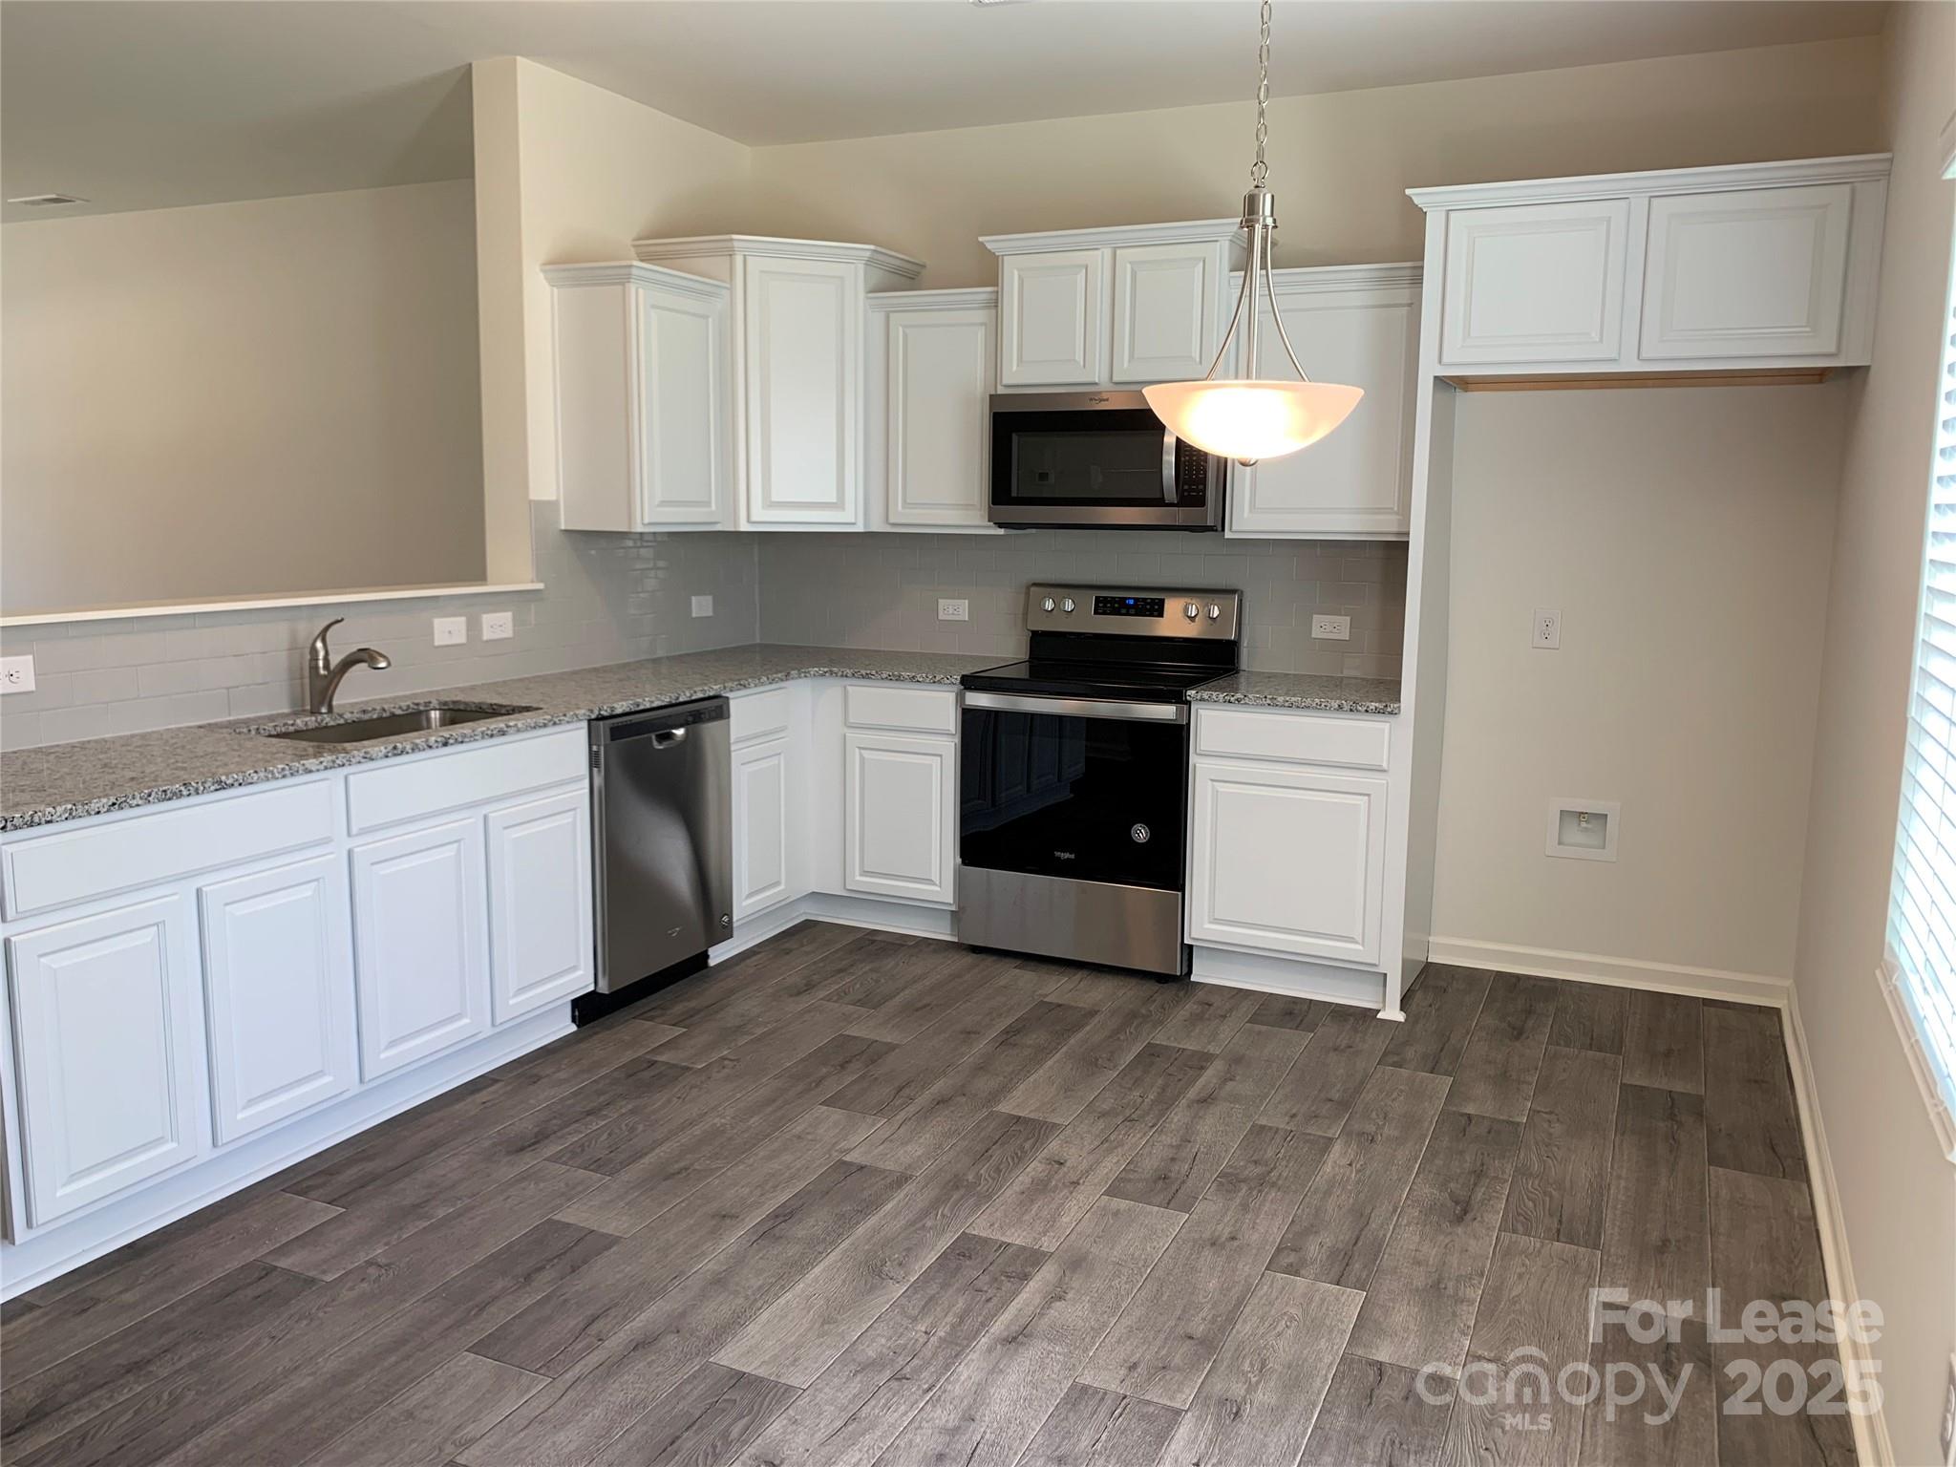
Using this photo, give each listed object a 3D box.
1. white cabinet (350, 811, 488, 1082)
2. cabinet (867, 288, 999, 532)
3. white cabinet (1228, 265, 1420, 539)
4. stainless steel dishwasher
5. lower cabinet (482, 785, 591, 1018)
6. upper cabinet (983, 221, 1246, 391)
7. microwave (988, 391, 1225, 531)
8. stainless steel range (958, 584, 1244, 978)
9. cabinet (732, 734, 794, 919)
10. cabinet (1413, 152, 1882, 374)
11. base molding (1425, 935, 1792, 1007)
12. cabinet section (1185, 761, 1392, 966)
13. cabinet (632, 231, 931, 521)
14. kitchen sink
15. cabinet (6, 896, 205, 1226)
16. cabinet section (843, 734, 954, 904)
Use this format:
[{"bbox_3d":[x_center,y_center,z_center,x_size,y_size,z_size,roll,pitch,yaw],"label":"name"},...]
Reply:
[{"bbox_3d":[-1.504,0.471,3.479,0.500,0.529,0.360,5,10,25],"label":"white cabinet"},{"bbox_3d":[-0.102,-1.091,5.044,0.528,0.790,0.355,5,10,25],"label":"cabinet"},{"bbox_3d":[1.104,-0.991,4.490,0.610,0.790,0.355,5,10,25],"label":"white cabinet"},{"bbox_3d":[-1.162,0.340,4.433,0.608,0.872,0.601,5,10,24],"label":"stainless steel dishwasher"},{"bbox_3d":[-1.330,0.417,3.848,0.500,0.529,0.362,5,10,25],"label":"lower cabinet"},{"bbox_3d":[0.477,-1.367,4.812,0.860,0.487,0.355,5,10,24],"label":"upper cabinet"},{"bbox_3d":[0.460,-0.902,4.862,0.759,0.435,0.405,5,10,24],"label":"microwave"},{"bbox_3d":[0.407,0.125,4.885,0.757,1.192,0.645,5,10,24],"label":"stainless steel range"},{"bbox_3d":[-0.972,0.284,4.862,0.608,0.550,0.330,5,10,24],"label":"cabinet"},{"bbox_3d":[1.802,-1.218,4.048,1.122,0.488,0.650,5,10,24],"label":"cabinet"},{"bbox_3d":[1.934,0.732,4.540,1.038,0.086,0.022,5,10,25],"label":"base molding"},{"bbox_3d":[1.026,0.348,4.598,0.566,0.543,0.524,5,10,25],"label":"cabinet section"},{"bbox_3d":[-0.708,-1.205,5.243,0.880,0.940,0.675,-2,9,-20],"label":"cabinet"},{"bbox_3d":[-1.469,0.071,3.687,0.420,0.205,0.680,5,10,24],"label":"kitchen sink"},{"bbox_3d":[-1.822,0.571,2.802,0.500,0.529,0.320,5,10,25],"label":"cabinet"},{"bbox_3d":[-0.150,0.252,5.143,0.408,0.543,0.524,5,10,25],"label":"cabinet section"}]

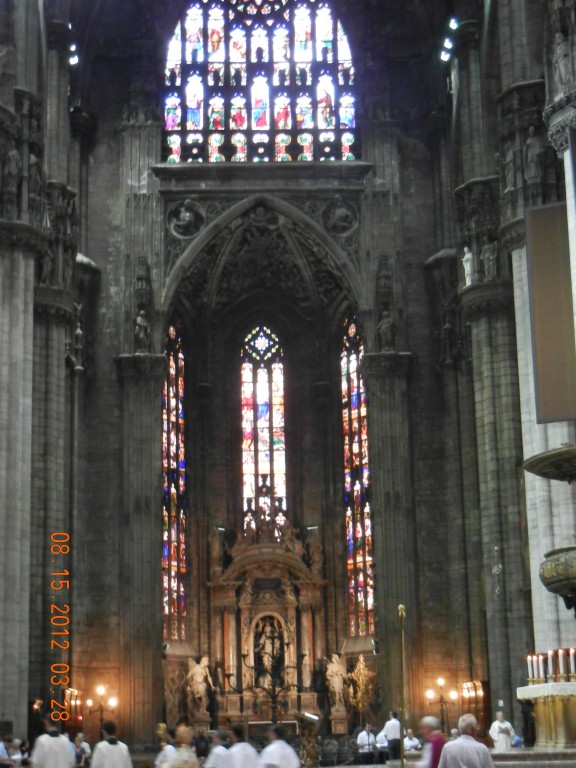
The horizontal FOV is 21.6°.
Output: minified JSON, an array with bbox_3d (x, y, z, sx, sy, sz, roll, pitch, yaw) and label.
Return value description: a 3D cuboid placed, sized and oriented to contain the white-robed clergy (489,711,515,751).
[{"bbox_3d":[5.582,9.348,39.129,0.680,1.720,0.450,-2,-12,3],"label":"white-robed clergy"}]

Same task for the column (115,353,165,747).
[{"bbox_3d":[-6.904,7.637,70.282,2.150,18.720,1.500,-1,-12,-2],"label":"column"}]

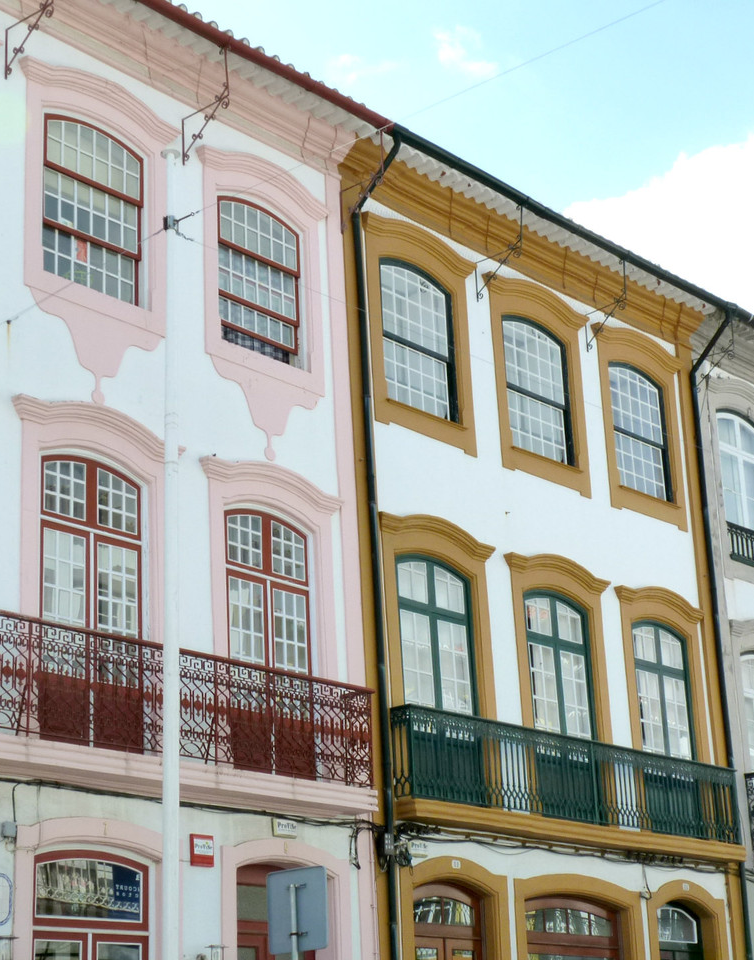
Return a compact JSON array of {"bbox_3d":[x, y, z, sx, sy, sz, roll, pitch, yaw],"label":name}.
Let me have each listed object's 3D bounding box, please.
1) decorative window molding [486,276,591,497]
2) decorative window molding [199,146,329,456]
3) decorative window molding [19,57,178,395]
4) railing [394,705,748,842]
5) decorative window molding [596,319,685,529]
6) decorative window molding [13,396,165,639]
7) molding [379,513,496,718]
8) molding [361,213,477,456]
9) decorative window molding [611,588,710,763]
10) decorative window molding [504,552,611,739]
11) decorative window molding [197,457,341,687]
[{"bbox_3d":[2.092,-1.188,22.786,0.202,2.630,2.047,-18,-24,38],"label":"decorative window molding"},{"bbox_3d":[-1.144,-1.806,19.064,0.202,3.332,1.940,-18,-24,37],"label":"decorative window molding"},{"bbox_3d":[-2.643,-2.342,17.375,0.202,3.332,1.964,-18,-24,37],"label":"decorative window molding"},{"bbox_3d":[2.415,3.538,21.118,0.268,0.964,6.497,-18,-24,38],"label":"railing"},{"bbox_3d":[3.514,-0.683,23.766,0.200,2.592,2.172,-19,-26,38],"label":"decorative window molding"},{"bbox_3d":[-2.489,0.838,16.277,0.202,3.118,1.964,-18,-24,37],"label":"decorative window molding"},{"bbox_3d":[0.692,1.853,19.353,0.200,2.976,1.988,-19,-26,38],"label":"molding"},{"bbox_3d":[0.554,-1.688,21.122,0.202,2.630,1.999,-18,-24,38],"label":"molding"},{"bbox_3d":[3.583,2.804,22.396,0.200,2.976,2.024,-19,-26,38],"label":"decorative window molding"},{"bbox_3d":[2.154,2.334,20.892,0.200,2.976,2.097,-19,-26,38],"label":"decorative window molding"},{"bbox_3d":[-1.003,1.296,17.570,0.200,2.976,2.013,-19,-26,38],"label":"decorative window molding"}]

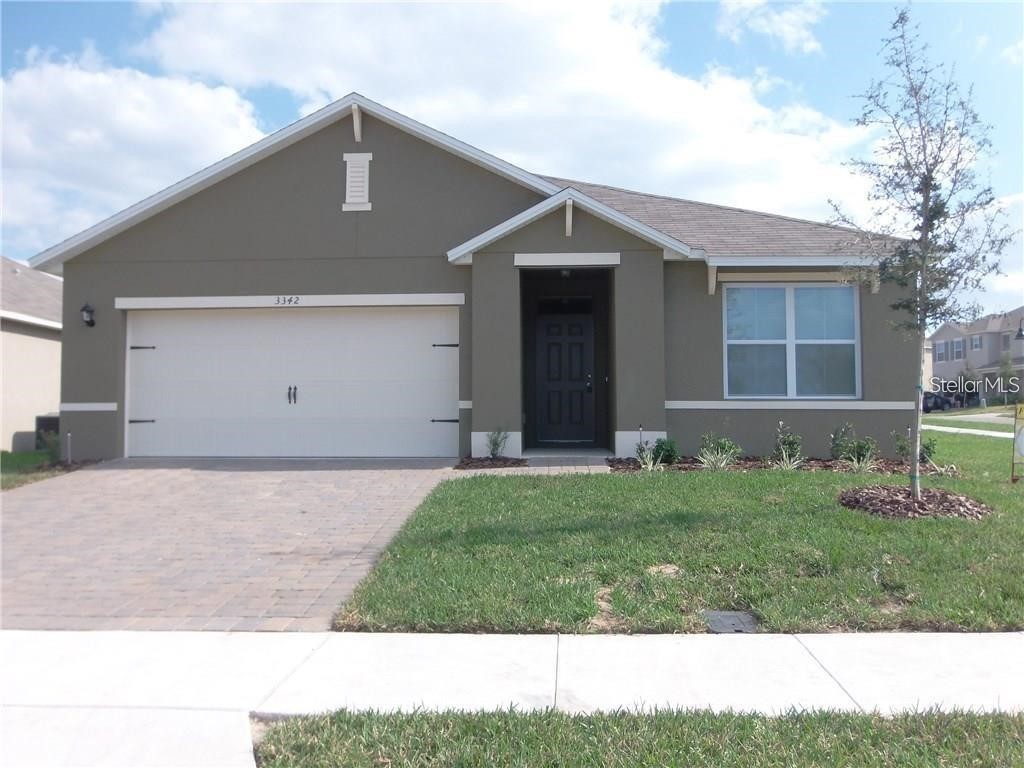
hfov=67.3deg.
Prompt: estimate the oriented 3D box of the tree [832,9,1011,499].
[{"bbox_3d":[4.419,-1.403,8.300,1.921,5.299,1.850,0,-2,3],"label":"tree"}]

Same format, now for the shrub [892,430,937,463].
[{"bbox_3d":[5.338,0.815,10.200,0.584,0.396,0.500,0,-2,3],"label":"shrub"}]

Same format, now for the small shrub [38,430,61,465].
[{"bbox_3d":[-6.705,0.908,11.150,0.319,0.468,0.340,0,-2,3],"label":"small shrub"}]

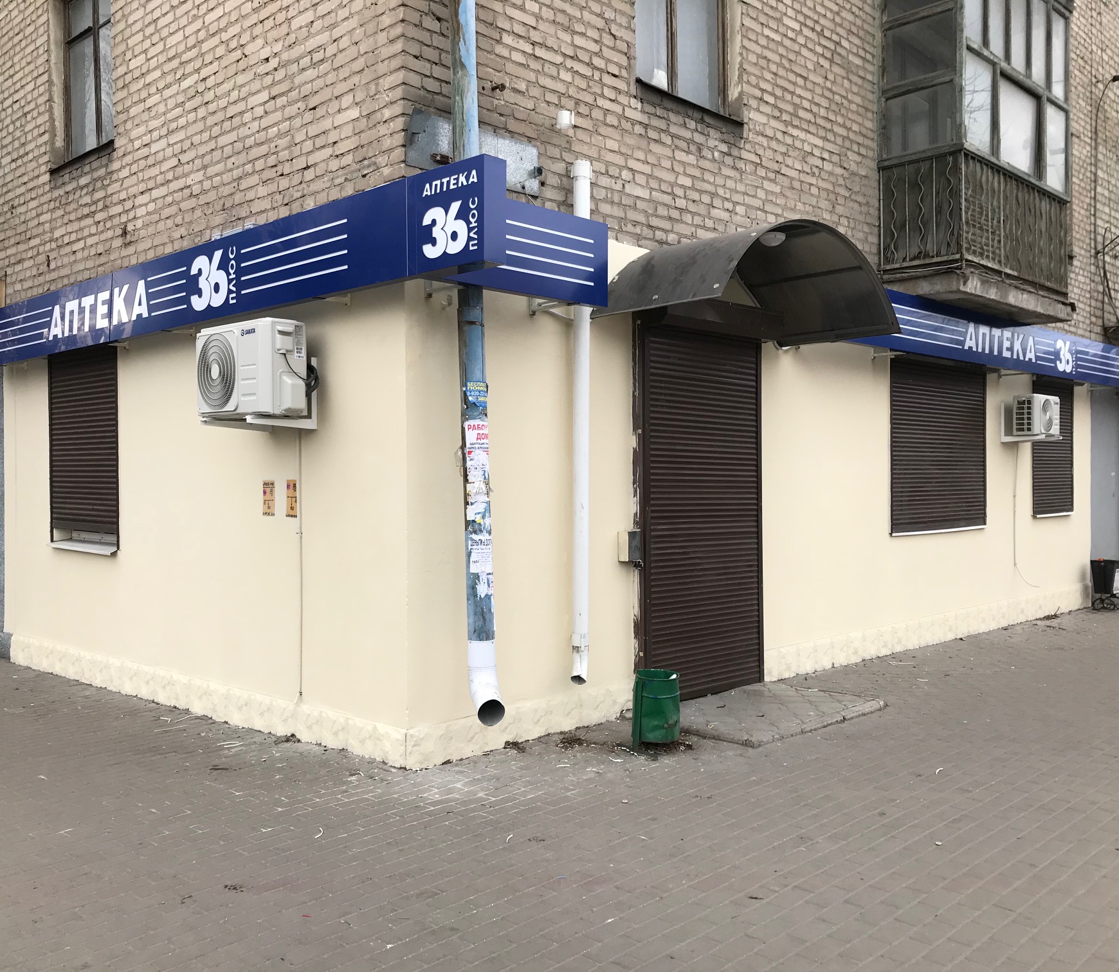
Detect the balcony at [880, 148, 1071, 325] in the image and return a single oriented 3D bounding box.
[{"bbox_3d":[4.008,-2.226,9.889,0.793,1.169,2.695,0,1,44],"label":"balcony"}]

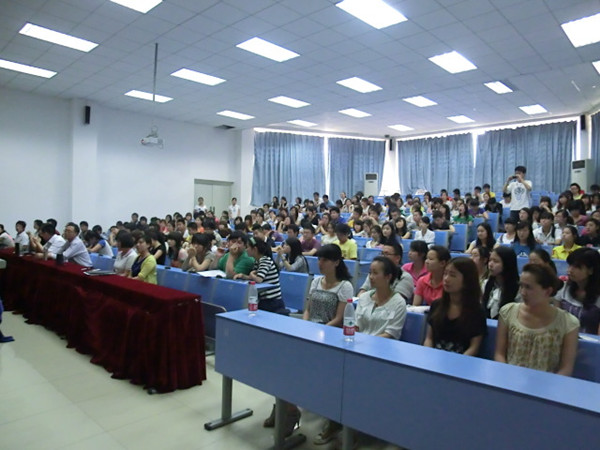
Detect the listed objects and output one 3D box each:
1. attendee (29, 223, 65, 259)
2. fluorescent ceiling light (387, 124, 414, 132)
[{"bbox_3d":[-3.799,0.601,6.371,0.550,1.250,0.750,2,2,43],"label":"attendee"},{"bbox_3d":[4.068,-3.872,16.623,0.570,0.080,1.180,2,2,43],"label":"fluorescent ceiling light"}]

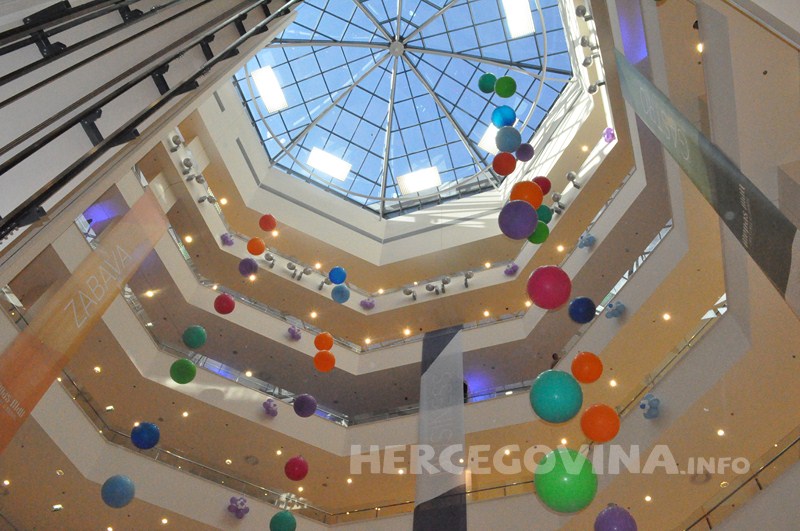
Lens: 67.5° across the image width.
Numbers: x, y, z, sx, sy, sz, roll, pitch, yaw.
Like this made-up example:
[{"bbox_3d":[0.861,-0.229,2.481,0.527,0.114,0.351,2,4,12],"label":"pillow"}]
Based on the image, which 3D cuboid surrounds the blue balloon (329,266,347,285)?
[{"bbox_3d":[-2.819,0.464,27.280,0.811,0.843,0.811,2,-56,3],"label":"blue balloon"}]

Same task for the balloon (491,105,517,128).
[{"bbox_3d":[3.357,-4.785,19.280,0.788,0.820,0.788,2,-56,3],"label":"balloon"}]

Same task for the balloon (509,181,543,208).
[{"bbox_3d":[3.070,-1.644,14.480,0.795,0.827,0.795,2,-56,3],"label":"balloon"}]

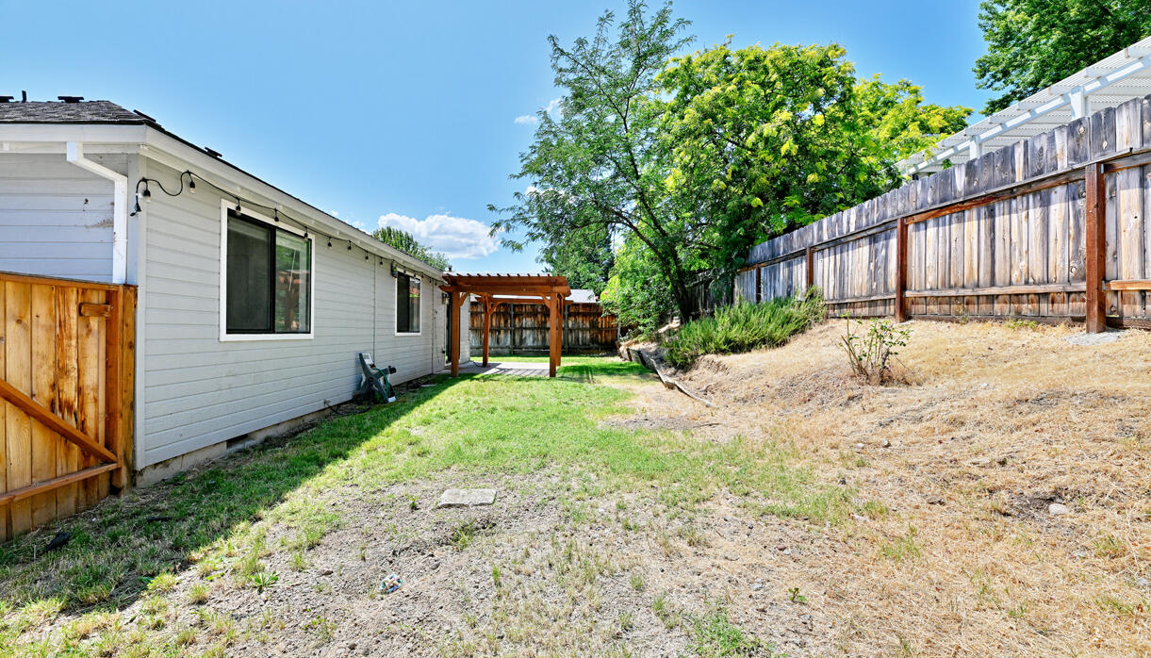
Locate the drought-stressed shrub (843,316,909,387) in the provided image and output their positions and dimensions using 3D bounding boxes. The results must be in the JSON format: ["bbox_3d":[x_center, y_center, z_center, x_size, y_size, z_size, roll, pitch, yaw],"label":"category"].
[{"bbox_3d":[3.250,0.220,4.850,0.640,0.720,0.600,0,0,0],"label":"drought-stressed shrub"}]

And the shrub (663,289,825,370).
[{"bbox_3d":[3.350,0.020,9.350,2.700,1.600,2.000,0,0,0],"label":"shrub"}]

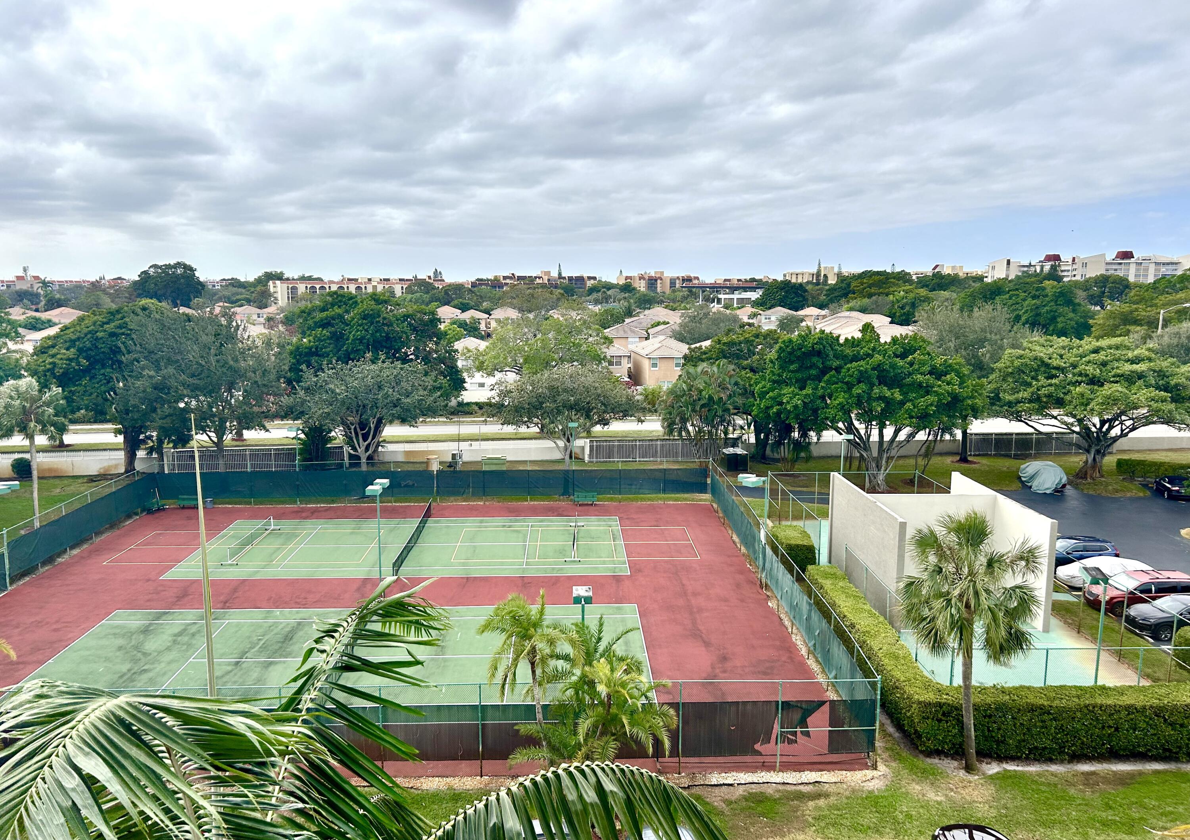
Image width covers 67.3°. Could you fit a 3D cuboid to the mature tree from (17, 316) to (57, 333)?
[{"bbox_3d":[-98.534,-14.487,157.753,7.400,7.964,7.178,-6,11,-31],"label":"mature tree"}]

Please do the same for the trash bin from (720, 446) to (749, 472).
[{"bbox_3d":[11.190,3.216,71.159,1.800,1.400,1.850,0,9,-2],"label":"trash bin"}]

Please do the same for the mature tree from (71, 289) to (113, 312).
[{"bbox_3d":[-134.943,-29.078,240.000,11.970,11.200,11.000,0,9,0],"label":"mature tree"}]

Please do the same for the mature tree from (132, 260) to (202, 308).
[{"bbox_3d":[-110.373,-31.740,230.931,19.000,18.381,18.430,-4,10,-25],"label":"mature tree"}]

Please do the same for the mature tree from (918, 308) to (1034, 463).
[{"bbox_3d":[31.244,-2.979,73.650,8.965,12.880,8.494,0,9,0],"label":"mature tree"}]

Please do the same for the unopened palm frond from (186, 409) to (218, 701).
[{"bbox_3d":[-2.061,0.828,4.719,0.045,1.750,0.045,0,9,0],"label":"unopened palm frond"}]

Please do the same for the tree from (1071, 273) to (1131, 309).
[{"bbox_3d":[140.563,-32.382,247.984,14.737,15.752,13.961,0,9,0],"label":"tree"}]

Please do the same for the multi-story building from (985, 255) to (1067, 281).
[{"bbox_3d":[251.000,-80.741,511.000,20.000,26.000,60.000,-3,10,-17],"label":"multi-story building"}]

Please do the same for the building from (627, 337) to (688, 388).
[{"bbox_3d":[8.136,-6.868,114.185,7.700,7.300,11.000,-1,9,-5],"label":"building"}]

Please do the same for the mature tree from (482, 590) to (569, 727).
[{"bbox_3d":[-1.901,8.082,26.686,3.100,5.981,3.000,-1,9,-4],"label":"mature tree"}]

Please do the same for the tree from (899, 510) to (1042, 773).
[{"bbox_3d":[11.317,6.813,27.061,4.290,8.250,4.100,0,9,0],"label":"tree"}]

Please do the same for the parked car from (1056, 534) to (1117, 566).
[{"bbox_3d":[24.706,6.934,46.798,4.660,1.680,1.870,0,9,0],"label":"parked car"}]

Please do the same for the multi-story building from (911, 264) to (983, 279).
[{"bbox_3d":[246.000,-97.595,626.000,50.000,22.500,20.000,0,9,3],"label":"multi-story building"}]

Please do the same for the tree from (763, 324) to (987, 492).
[{"bbox_3d":[19.550,-0.798,63.498,15.600,11.700,14.500,3,10,17],"label":"tree"}]

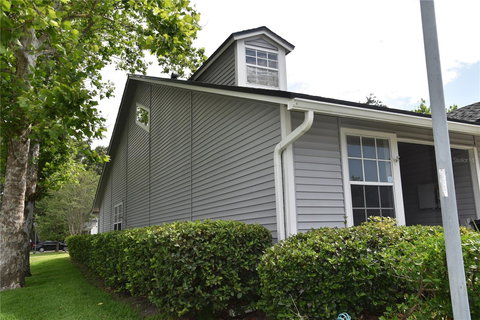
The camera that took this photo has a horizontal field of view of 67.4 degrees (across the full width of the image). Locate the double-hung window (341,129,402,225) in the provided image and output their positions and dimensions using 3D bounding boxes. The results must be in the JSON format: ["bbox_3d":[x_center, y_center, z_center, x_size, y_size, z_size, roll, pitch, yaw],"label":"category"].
[{"bbox_3d":[1.999,0.338,5.362,1.196,1.598,0.100,4,-12,-28],"label":"double-hung window"}]

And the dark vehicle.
[{"bbox_3d":[-24.600,11.520,48.000,4.600,1.450,1.800,3,-12,-26],"label":"dark vehicle"}]

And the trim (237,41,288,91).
[{"bbox_3d":[0.496,-1.968,7.671,1.208,0.937,0.100,4,-12,-28],"label":"trim"}]

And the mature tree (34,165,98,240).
[{"bbox_3d":[-18.579,5.038,39.000,6.400,8.800,6.400,4,-12,-28],"label":"mature tree"}]

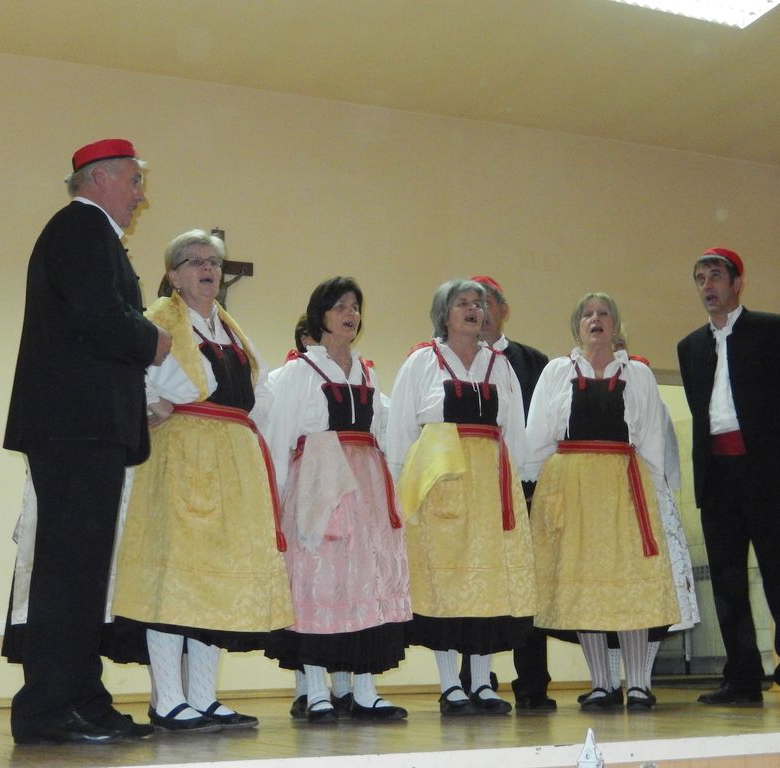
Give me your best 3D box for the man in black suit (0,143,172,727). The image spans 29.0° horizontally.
[{"bbox_3d":[-0.876,0.134,4.460,0.480,1.795,0.540,-1,-10,0],"label":"man in black suit"}]

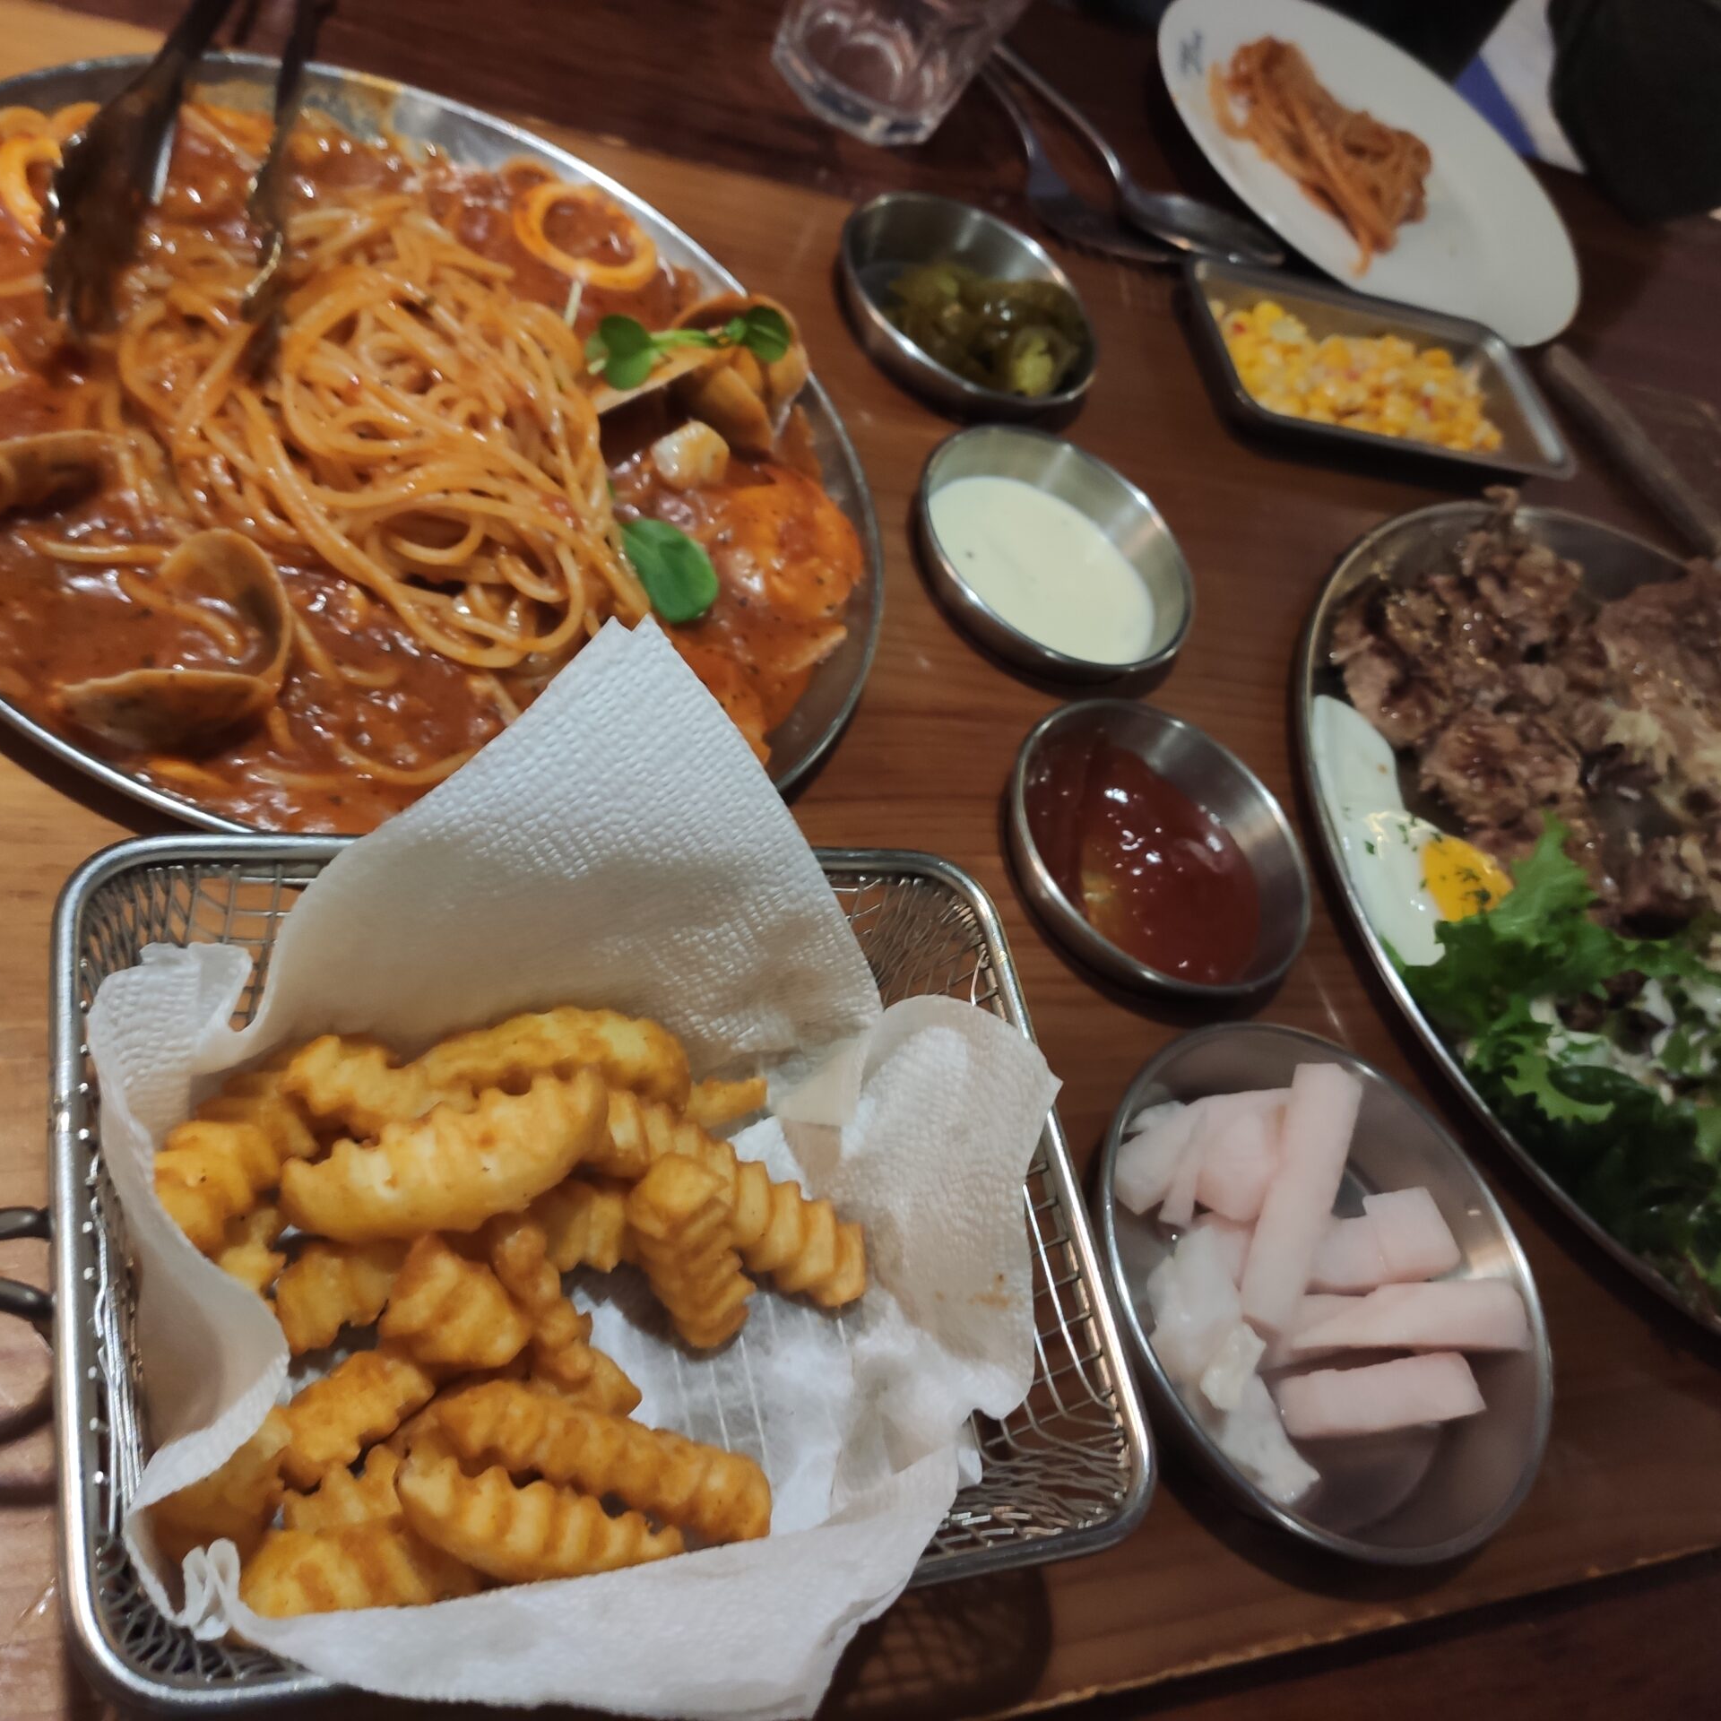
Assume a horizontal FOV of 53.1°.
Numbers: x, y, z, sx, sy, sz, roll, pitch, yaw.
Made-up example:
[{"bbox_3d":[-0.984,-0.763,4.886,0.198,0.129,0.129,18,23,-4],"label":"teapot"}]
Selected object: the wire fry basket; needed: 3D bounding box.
[{"bbox_3d":[-0.050,0.072,0.311,0.173,0.063,0.136,1,59,-28],"label":"wire fry basket"}]

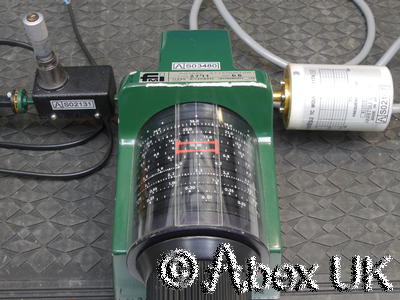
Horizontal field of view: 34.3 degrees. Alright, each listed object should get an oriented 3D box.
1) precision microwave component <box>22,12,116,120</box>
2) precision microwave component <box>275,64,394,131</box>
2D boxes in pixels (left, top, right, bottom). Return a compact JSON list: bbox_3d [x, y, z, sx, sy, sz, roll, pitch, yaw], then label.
[{"bbox_3d":[-0.100,-0.065,0.494,0.059,0.093,0.029,-1,54,0],"label":"precision microwave component"},{"bbox_3d":[0.104,-0.042,0.520,0.089,0.052,0.052,1,54,0],"label":"precision microwave component"}]

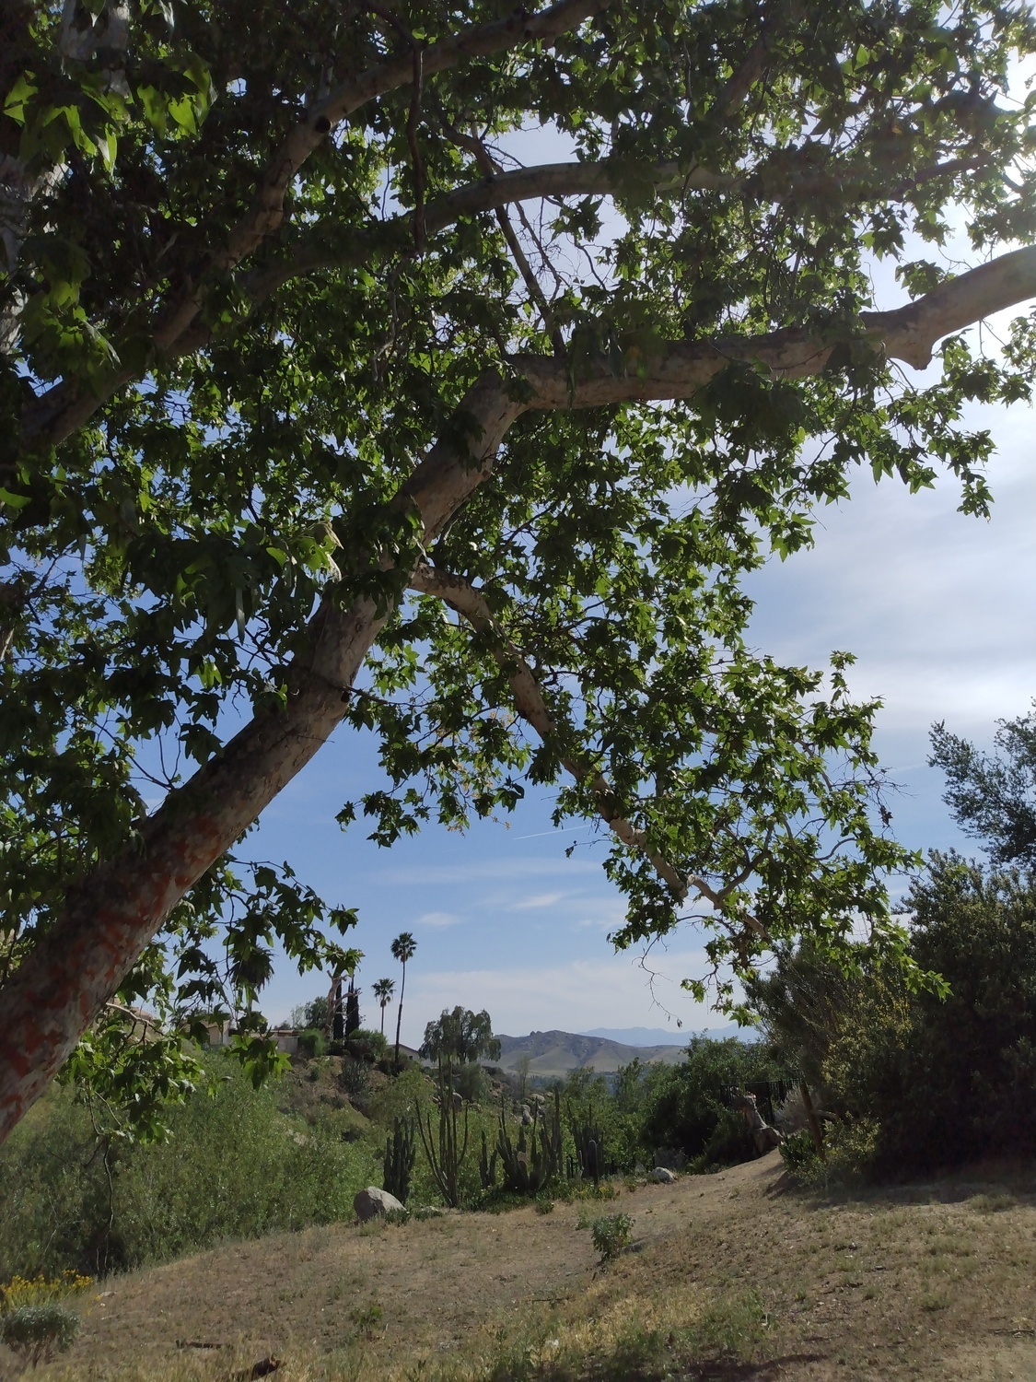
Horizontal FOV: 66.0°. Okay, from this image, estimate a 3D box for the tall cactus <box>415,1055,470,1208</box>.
[{"bbox_3d":[-1.894,11.015,20.033,1.380,3.305,1.242,0,-25,0],"label":"tall cactus"}]

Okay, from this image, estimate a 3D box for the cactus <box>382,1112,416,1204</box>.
[{"bbox_3d":[-2.954,11.662,19.957,0.863,1.990,0.777,0,-25,0],"label":"cactus"}]

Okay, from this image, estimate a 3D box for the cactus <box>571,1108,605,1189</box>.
[{"bbox_3d":[1.939,12.697,22.232,0.962,1.913,0.866,0,-25,0],"label":"cactus"}]

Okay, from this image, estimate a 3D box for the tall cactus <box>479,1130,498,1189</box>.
[{"bbox_3d":[-0.790,12.475,21.234,0.517,1.462,0.414,0,-25,0],"label":"tall cactus"}]

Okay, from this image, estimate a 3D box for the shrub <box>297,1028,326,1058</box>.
[{"bbox_3d":[-19.382,33.073,75.044,2.740,2.507,2.740,0,-25,0],"label":"shrub"}]

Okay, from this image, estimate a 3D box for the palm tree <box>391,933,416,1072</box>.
[{"bbox_3d":[-14.395,38.484,100.061,3.244,15.926,3.244,0,-25,0],"label":"palm tree"}]

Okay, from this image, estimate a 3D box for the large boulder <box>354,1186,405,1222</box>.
[{"bbox_3d":[-3.072,11.353,17.679,1.147,0.671,0.918,0,-25,0],"label":"large boulder"}]

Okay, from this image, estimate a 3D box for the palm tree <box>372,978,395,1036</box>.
[{"bbox_3d":[-17.554,42.085,103.912,3.102,9.026,3.102,0,-25,0],"label":"palm tree"}]

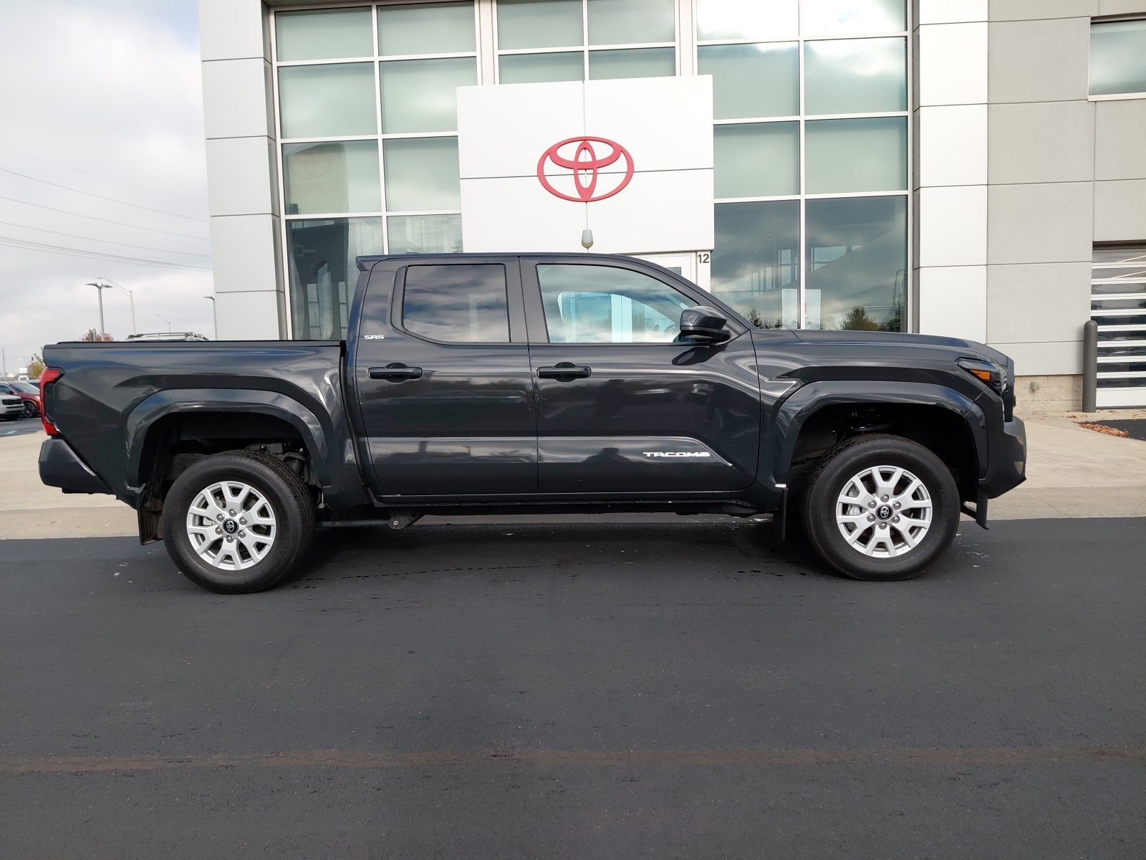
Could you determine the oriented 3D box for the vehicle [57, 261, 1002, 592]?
[{"bbox_3d":[-0.174,-0.158,5.092,5.410,1.870,2.020,-1,4,3],"label":"vehicle"}]

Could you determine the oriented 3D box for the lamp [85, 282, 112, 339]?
[{"bbox_3d":[-27.935,-5.033,49.254,0.450,7.290,1.650,1,5,33],"label":"lamp"}]

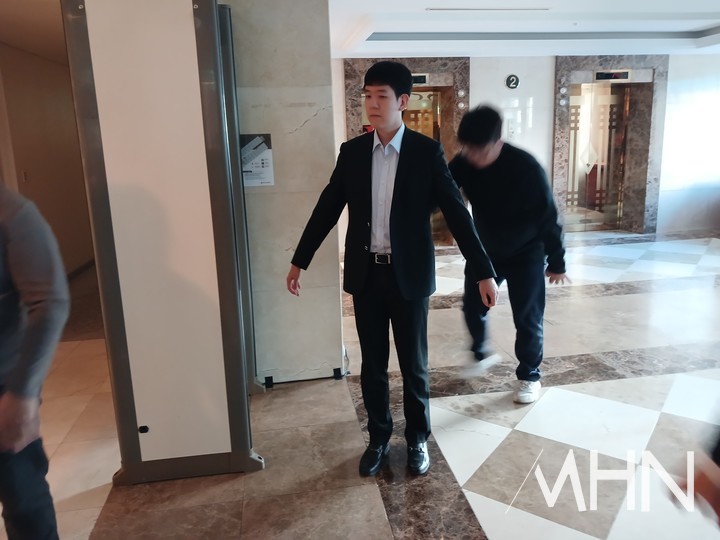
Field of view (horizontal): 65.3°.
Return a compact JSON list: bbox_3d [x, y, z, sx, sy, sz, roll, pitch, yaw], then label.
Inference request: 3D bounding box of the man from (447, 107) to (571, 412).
[{"bbox_3d":[0.840,-0.059,3.205,0.640,1.610,0.660,4,13,24],"label":"man"}]

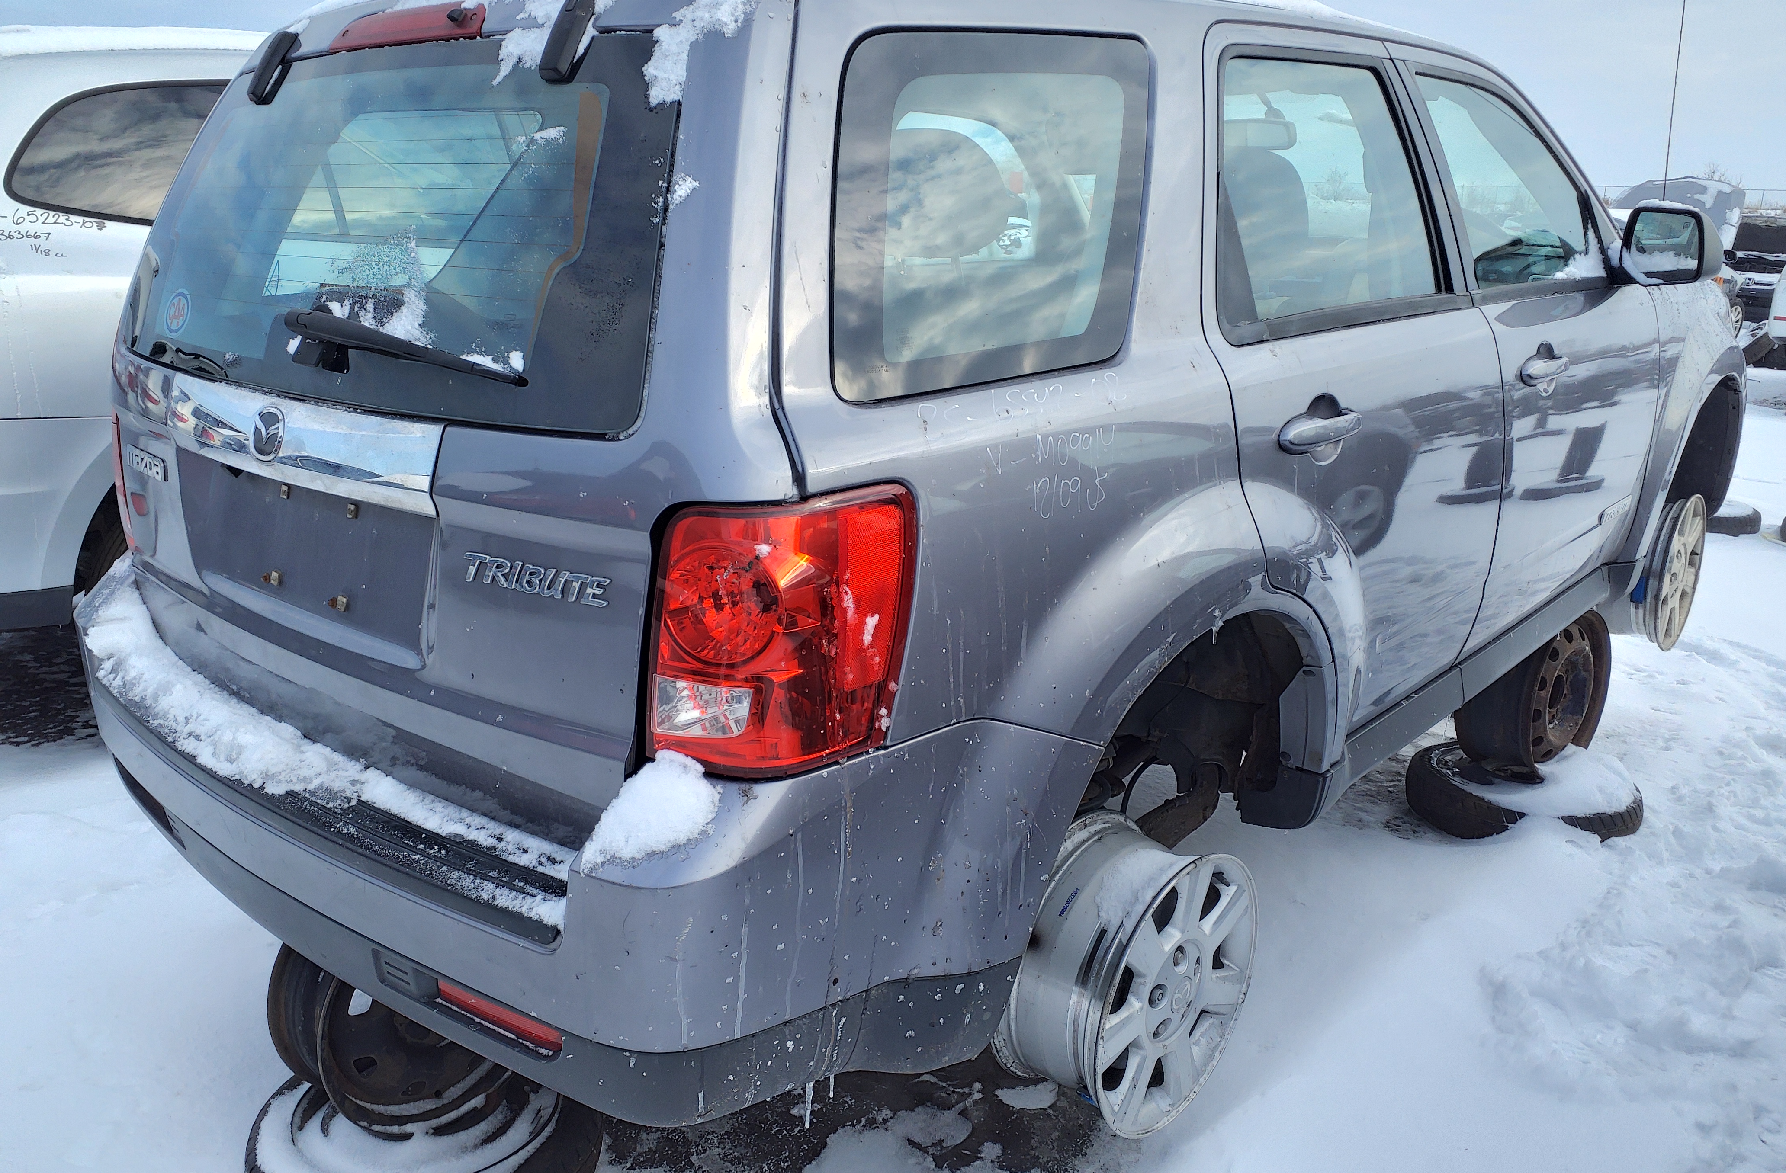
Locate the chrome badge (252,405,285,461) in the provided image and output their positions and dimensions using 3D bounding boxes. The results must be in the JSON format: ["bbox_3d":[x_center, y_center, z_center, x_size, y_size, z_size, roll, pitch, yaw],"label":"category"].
[{"bbox_3d":[-0.792,-0.195,1.700,0.104,0.080,0.015,13,16,40],"label":"chrome badge"}]

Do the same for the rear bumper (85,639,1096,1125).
[{"bbox_3d":[-0.633,0.221,2.006,1.790,0.435,0.640,13,22,40],"label":"rear bumper"}]

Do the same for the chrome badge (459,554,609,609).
[{"bbox_3d":[-0.376,-0.013,1.412,0.215,0.035,0.012,11,14,33],"label":"chrome badge"}]

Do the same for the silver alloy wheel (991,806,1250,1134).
[{"bbox_3d":[0.363,0.595,2.081,0.203,0.441,0.441,16,23,42],"label":"silver alloy wheel"}]

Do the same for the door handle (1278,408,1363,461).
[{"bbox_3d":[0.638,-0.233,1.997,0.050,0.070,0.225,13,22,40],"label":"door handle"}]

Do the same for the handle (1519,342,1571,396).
[{"bbox_3d":[1.319,-0.442,2.710,0.050,0.080,0.220,13,22,40],"label":"handle"}]

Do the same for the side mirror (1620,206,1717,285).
[{"bbox_3d":[1.732,-0.761,2.975,0.200,0.160,0.130,13,22,40],"label":"side mirror"}]

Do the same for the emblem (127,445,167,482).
[{"bbox_3d":[-1.157,-0.190,2.081,0.165,0.036,0.012,14,17,43],"label":"emblem"}]

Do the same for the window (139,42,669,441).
[{"bbox_3d":[-0.700,-0.473,1.739,1.340,0.450,0.085,13,-4,40],"label":"window"}]

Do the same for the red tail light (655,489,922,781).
[{"bbox_3d":[-0.123,0.035,1.357,0.205,0.285,0.260,13,22,40],"label":"red tail light"}]

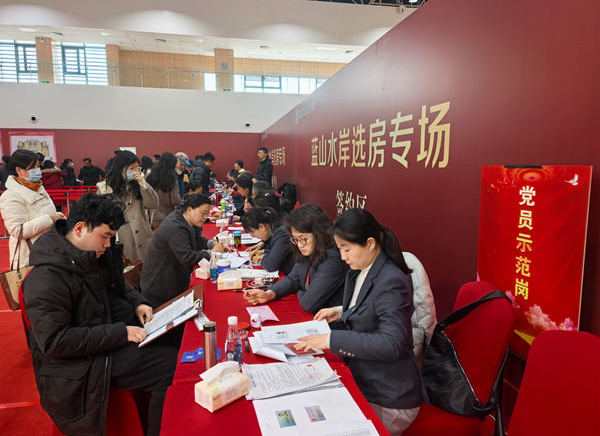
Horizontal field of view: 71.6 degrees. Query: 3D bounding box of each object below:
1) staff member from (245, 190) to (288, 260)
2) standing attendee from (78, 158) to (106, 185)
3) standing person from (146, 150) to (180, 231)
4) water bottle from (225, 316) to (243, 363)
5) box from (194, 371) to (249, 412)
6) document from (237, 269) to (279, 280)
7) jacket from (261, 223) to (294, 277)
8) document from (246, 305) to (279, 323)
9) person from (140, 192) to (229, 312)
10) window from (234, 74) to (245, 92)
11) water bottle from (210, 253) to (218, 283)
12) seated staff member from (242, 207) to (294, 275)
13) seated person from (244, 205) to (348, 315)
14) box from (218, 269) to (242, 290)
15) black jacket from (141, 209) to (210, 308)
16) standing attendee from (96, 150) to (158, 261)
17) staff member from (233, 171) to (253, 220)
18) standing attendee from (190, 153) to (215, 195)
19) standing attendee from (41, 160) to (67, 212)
[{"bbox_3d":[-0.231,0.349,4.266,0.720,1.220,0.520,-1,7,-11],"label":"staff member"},{"bbox_3d":[-5.263,-0.706,10.583,0.580,1.660,0.360,-2,8,-14],"label":"standing attendee"},{"bbox_3d":[-1.467,0.112,4.499,0.500,1.630,0.380,4,8,28],"label":"standing person"},{"bbox_3d":[-0.238,0.449,1.484,0.062,0.200,0.062,-2,7,-12],"label":"water bottle"},{"bbox_3d":[-0.239,0.544,1.316,0.152,0.060,0.082,-7,10,-43],"label":"box"},{"bbox_3d":[-0.291,0.373,2.799,0.290,0.016,0.210,-2,7,-12],"label":"document"},{"bbox_3d":[-0.034,0.295,3.271,0.570,0.620,0.520,-1,7,-11],"label":"jacket"},{"bbox_3d":[-0.195,0.480,2.110,0.120,0.020,0.210,-1,7,-11],"label":"document"},{"bbox_3d":[-0.814,0.471,2.959,0.630,1.270,0.480,-1,7,-6],"label":"person"},{"bbox_3d":[-3.200,-7.113,22.000,0.550,1.050,0.100,-2,7,-12],"label":"window"},{"bbox_3d":[-0.537,0.310,2.609,0.054,0.190,0.054,-2,7,-12],"label":"water bottle"},{"bbox_3d":[-0.067,0.492,3.310,0.750,1.180,0.550,-1,7,-11],"label":"seated staff member"},{"bbox_3d":[0.069,0.551,2.533,0.760,1.260,0.580,-1,7,-11],"label":"seated person"},{"bbox_3d":[-0.415,0.387,2.497,0.145,0.066,0.085,-2,7,-12],"label":"box"},{"bbox_3d":[-0.936,0.342,3.145,0.620,0.760,0.520,-2,8,-16],"label":"black jacket"},{"bbox_3d":[-1.381,0.244,3.437,0.360,1.600,0.460,7,10,43],"label":"standing attendee"},{"bbox_3d":[-0.557,0.088,5.863,0.720,1.330,0.500,-1,7,-11],"label":"staff member"},{"bbox_3d":[-1.657,-0.201,6.734,0.420,1.680,0.520,-5,9,-36],"label":"standing attendee"},{"bbox_3d":[-4.187,-0.190,7.044,0.500,1.580,0.360,-1,7,-11],"label":"standing attendee"}]

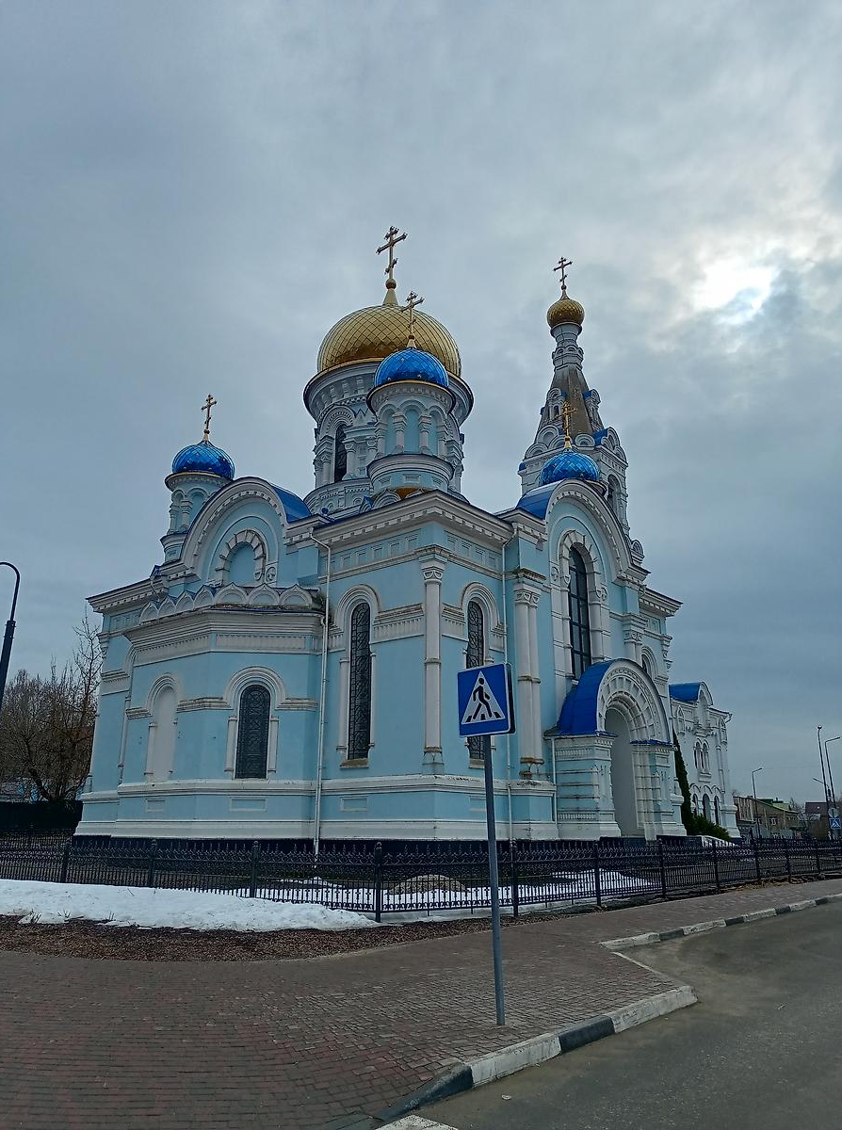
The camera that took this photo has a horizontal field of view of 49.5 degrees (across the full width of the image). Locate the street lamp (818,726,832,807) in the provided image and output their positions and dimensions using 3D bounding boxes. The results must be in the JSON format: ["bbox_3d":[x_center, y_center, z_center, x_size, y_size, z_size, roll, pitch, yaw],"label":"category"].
[{"bbox_3d":[26.550,14.924,59.761,0.300,8.830,1.200,-6,-18,20],"label":"street lamp"}]

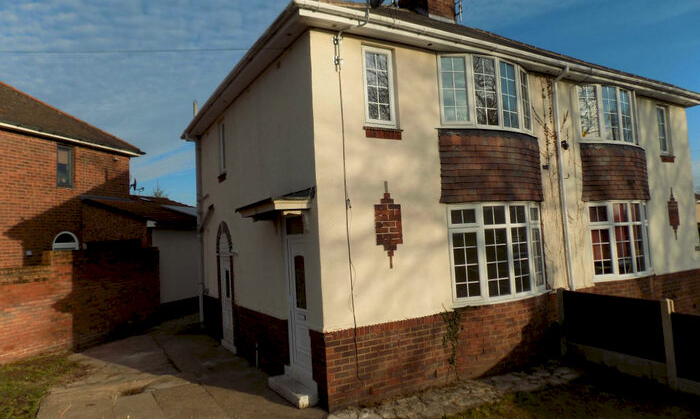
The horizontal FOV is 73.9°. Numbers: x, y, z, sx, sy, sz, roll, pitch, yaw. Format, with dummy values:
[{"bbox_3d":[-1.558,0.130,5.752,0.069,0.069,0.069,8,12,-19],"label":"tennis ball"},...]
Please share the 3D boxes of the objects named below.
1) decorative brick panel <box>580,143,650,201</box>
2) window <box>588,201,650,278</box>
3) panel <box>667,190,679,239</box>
[{"bbox_3d":[5.568,-0.743,9.480,2.458,1.127,0.275,-1,-4,-31],"label":"decorative brick panel"},{"bbox_3d":[5.708,0.637,9.599,2.206,1.616,0.325,-1,-4,-30],"label":"window"},{"bbox_3d":[7.515,0.102,10.787,0.457,1.190,0.061,-1,-4,-30],"label":"panel"}]

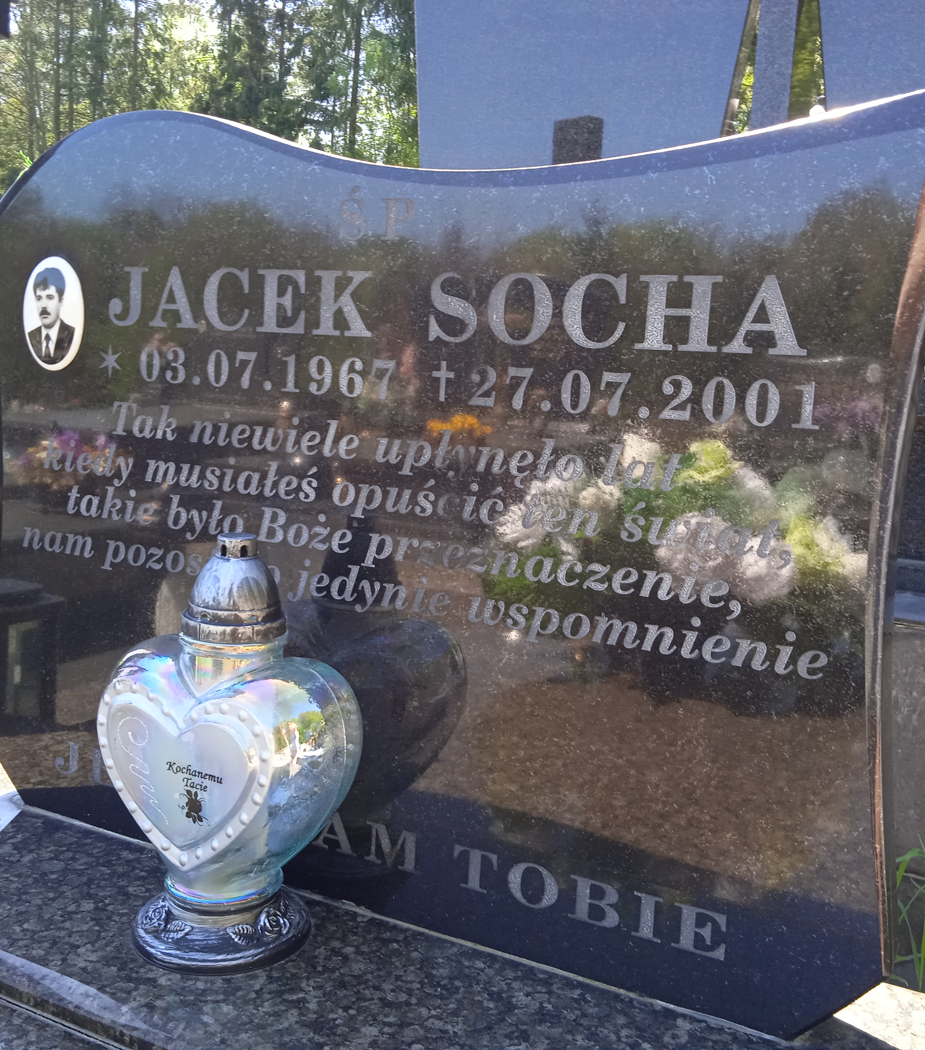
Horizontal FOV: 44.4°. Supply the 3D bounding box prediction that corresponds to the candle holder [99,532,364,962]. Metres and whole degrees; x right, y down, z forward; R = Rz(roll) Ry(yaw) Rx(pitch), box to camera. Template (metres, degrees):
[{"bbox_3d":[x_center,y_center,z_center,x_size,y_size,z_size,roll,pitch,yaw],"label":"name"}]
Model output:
[{"bbox_3d":[-0.208,0.190,1.015,0.229,0.367,0.162,7,10,21],"label":"candle holder"}]

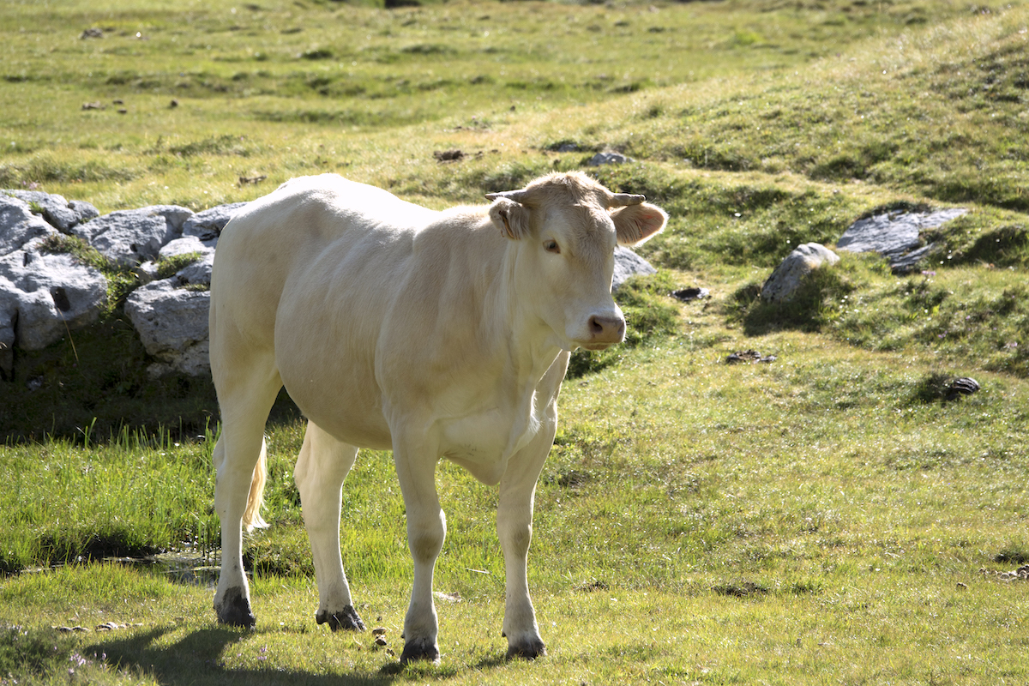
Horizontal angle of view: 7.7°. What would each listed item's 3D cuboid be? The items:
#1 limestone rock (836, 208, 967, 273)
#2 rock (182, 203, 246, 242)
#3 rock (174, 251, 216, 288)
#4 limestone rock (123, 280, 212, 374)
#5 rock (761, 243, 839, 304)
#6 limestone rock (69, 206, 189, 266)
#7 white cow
[{"bbox_3d":[1.798,-0.476,35.300,0.620,0.310,0.500,0,3,0],"label":"limestone rock"},{"bbox_3d":[-1.207,-0.506,31.700,0.360,0.170,0.320,0,3,0],"label":"rock"},{"bbox_3d":[-1.266,-0.296,30.700,0.240,0.150,0.220,0,3,0],"label":"rock"},{"bbox_3d":[-1.340,-0.063,30.200,0.440,0.390,0.400,0,3,0],"label":"limestone rock"},{"bbox_3d":[1.268,-0.307,33.800,0.360,0.290,0.320,0,3,0],"label":"rock"},{"bbox_3d":[-1.576,-0.443,31.300,0.500,0.270,0.400,0,3,0],"label":"limestone rock"},{"bbox_3d":[-0.203,0.187,21.293,0.580,1.370,1.830,-2,4,-32],"label":"white cow"}]

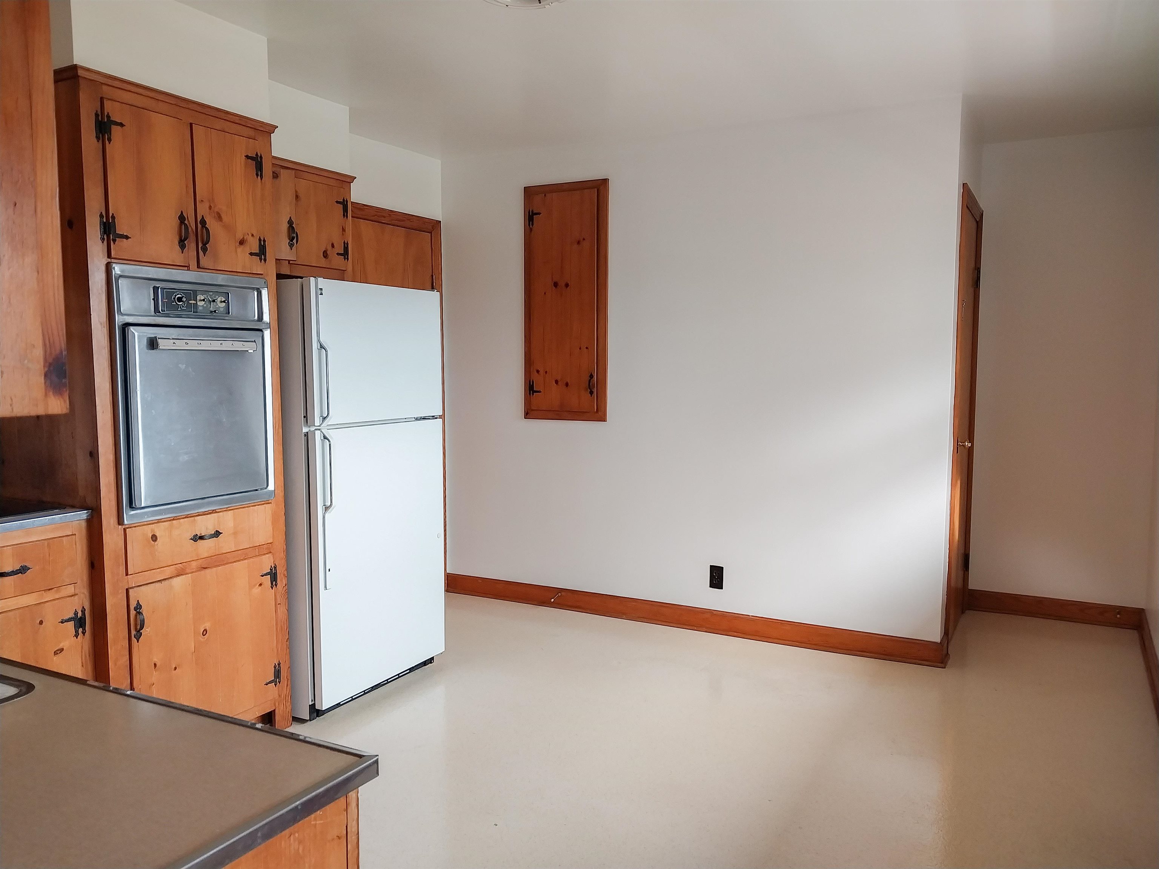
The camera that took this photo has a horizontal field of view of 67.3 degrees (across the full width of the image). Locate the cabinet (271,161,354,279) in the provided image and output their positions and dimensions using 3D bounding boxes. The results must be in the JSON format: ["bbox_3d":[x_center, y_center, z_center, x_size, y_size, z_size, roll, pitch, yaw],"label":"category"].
[{"bbox_3d":[-1.287,-0.888,3.592,0.269,0.455,0.748,3,6,27],"label":"cabinet"}]

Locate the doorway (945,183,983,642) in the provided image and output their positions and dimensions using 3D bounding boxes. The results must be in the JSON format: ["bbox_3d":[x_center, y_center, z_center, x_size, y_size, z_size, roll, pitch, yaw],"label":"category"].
[{"bbox_3d":[1.824,-0.067,4.238,0.117,2.111,0.856,3,6,27],"label":"doorway"}]

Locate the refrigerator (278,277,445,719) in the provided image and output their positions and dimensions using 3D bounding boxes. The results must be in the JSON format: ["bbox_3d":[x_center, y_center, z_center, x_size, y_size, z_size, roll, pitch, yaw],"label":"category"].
[{"bbox_3d":[-1.065,0.223,3.635,0.676,1.649,0.752,3,6,28],"label":"refrigerator"}]

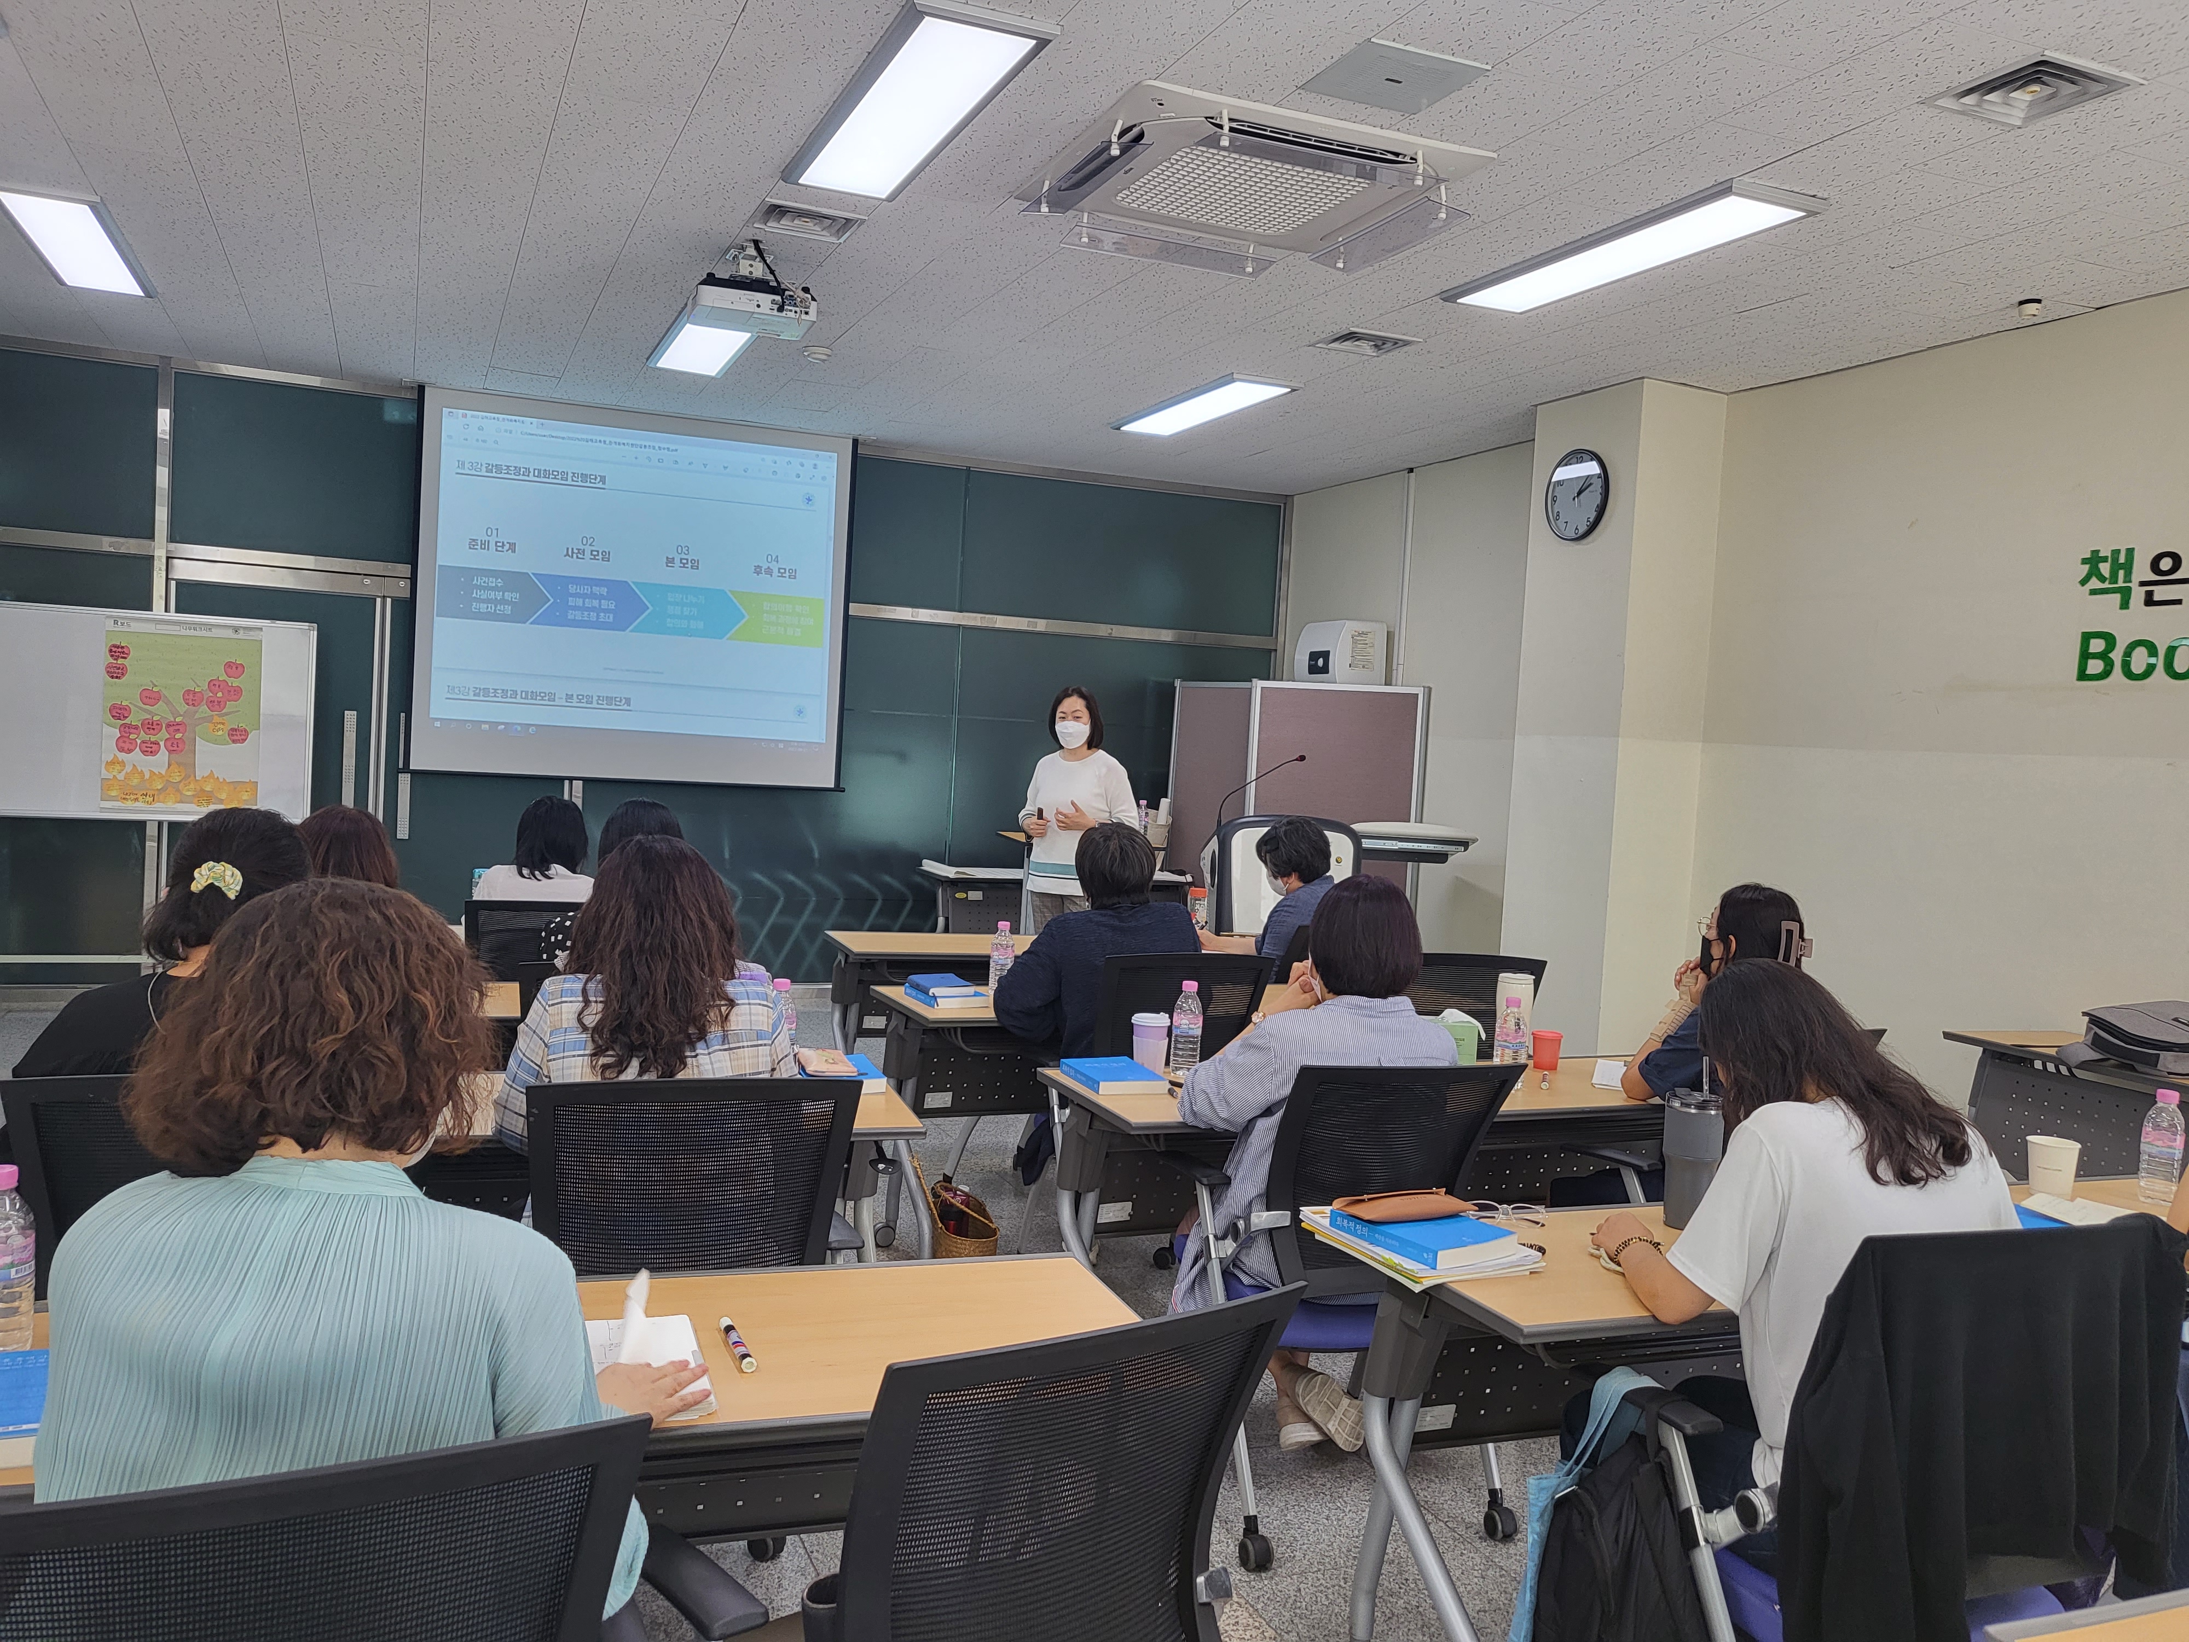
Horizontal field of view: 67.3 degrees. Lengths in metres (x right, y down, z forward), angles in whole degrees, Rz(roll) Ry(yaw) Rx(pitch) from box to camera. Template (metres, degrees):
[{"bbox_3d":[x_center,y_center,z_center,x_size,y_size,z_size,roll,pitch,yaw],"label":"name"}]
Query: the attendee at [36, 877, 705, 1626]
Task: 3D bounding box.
[{"bbox_3d":[-0.618,0.680,1.488,0.550,1.300,0.620,2,3,-23],"label":"attendee"}]

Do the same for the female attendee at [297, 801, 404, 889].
[{"bbox_3d":[-1.627,0.556,3.556,0.470,1.220,0.620,2,3,-23],"label":"female attendee"}]

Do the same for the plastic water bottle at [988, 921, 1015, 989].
[{"bbox_3d":[-0.265,0.381,4.653,0.066,0.204,0.066,3,3,0],"label":"plastic water bottle"}]

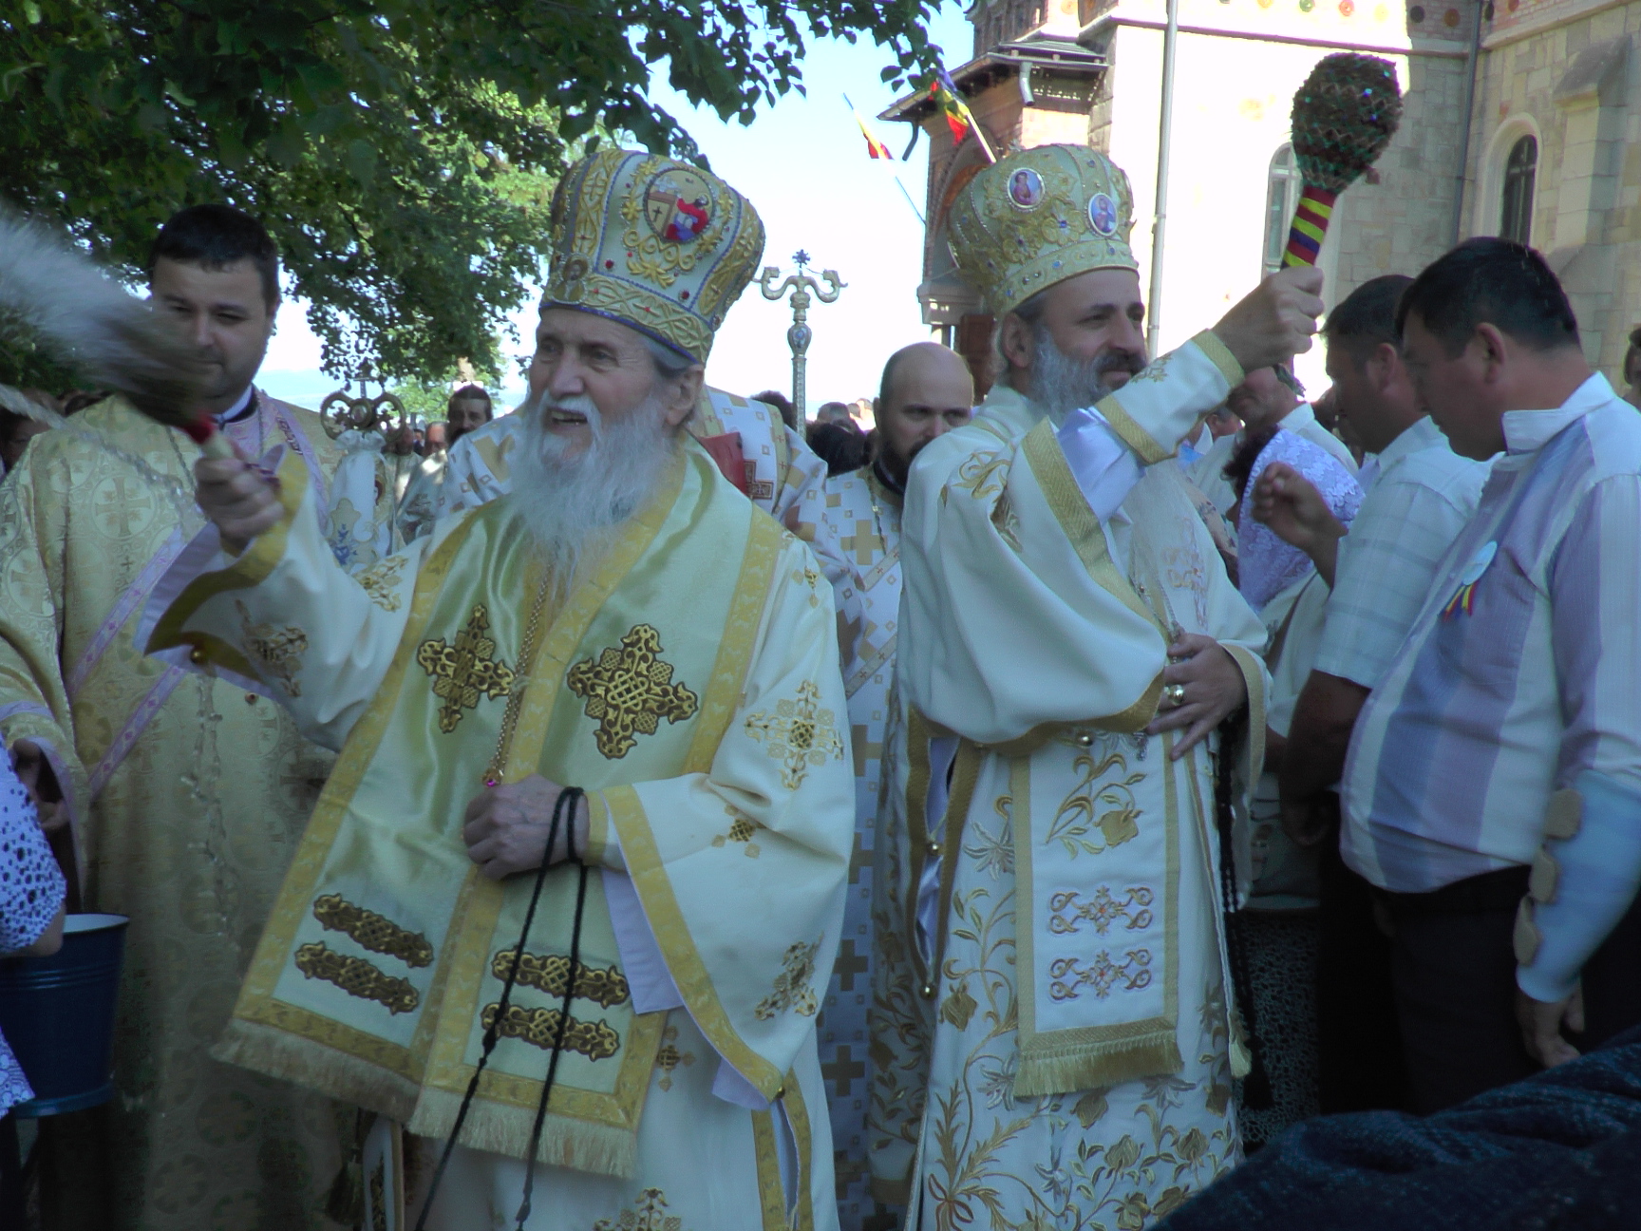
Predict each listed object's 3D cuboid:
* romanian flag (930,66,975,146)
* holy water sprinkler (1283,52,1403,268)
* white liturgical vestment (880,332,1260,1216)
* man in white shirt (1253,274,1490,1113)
[{"bbox_3d":[0.974,-3.777,13.000,0.420,0.620,0.250,3,7,6],"label":"romanian flag"},{"bbox_3d":[0.611,-0.528,2.130,0.128,0.320,0.128,9,14,-34],"label":"holy water sprinkler"},{"bbox_3d":[0.348,0.407,2.386,0.570,1.500,0.530,-2,8,-33],"label":"white liturgical vestment"},{"bbox_3d":[0.831,0.361,2.599,0.440,1.720,0.500,4,7,12],"label":"man in white shirt"}]

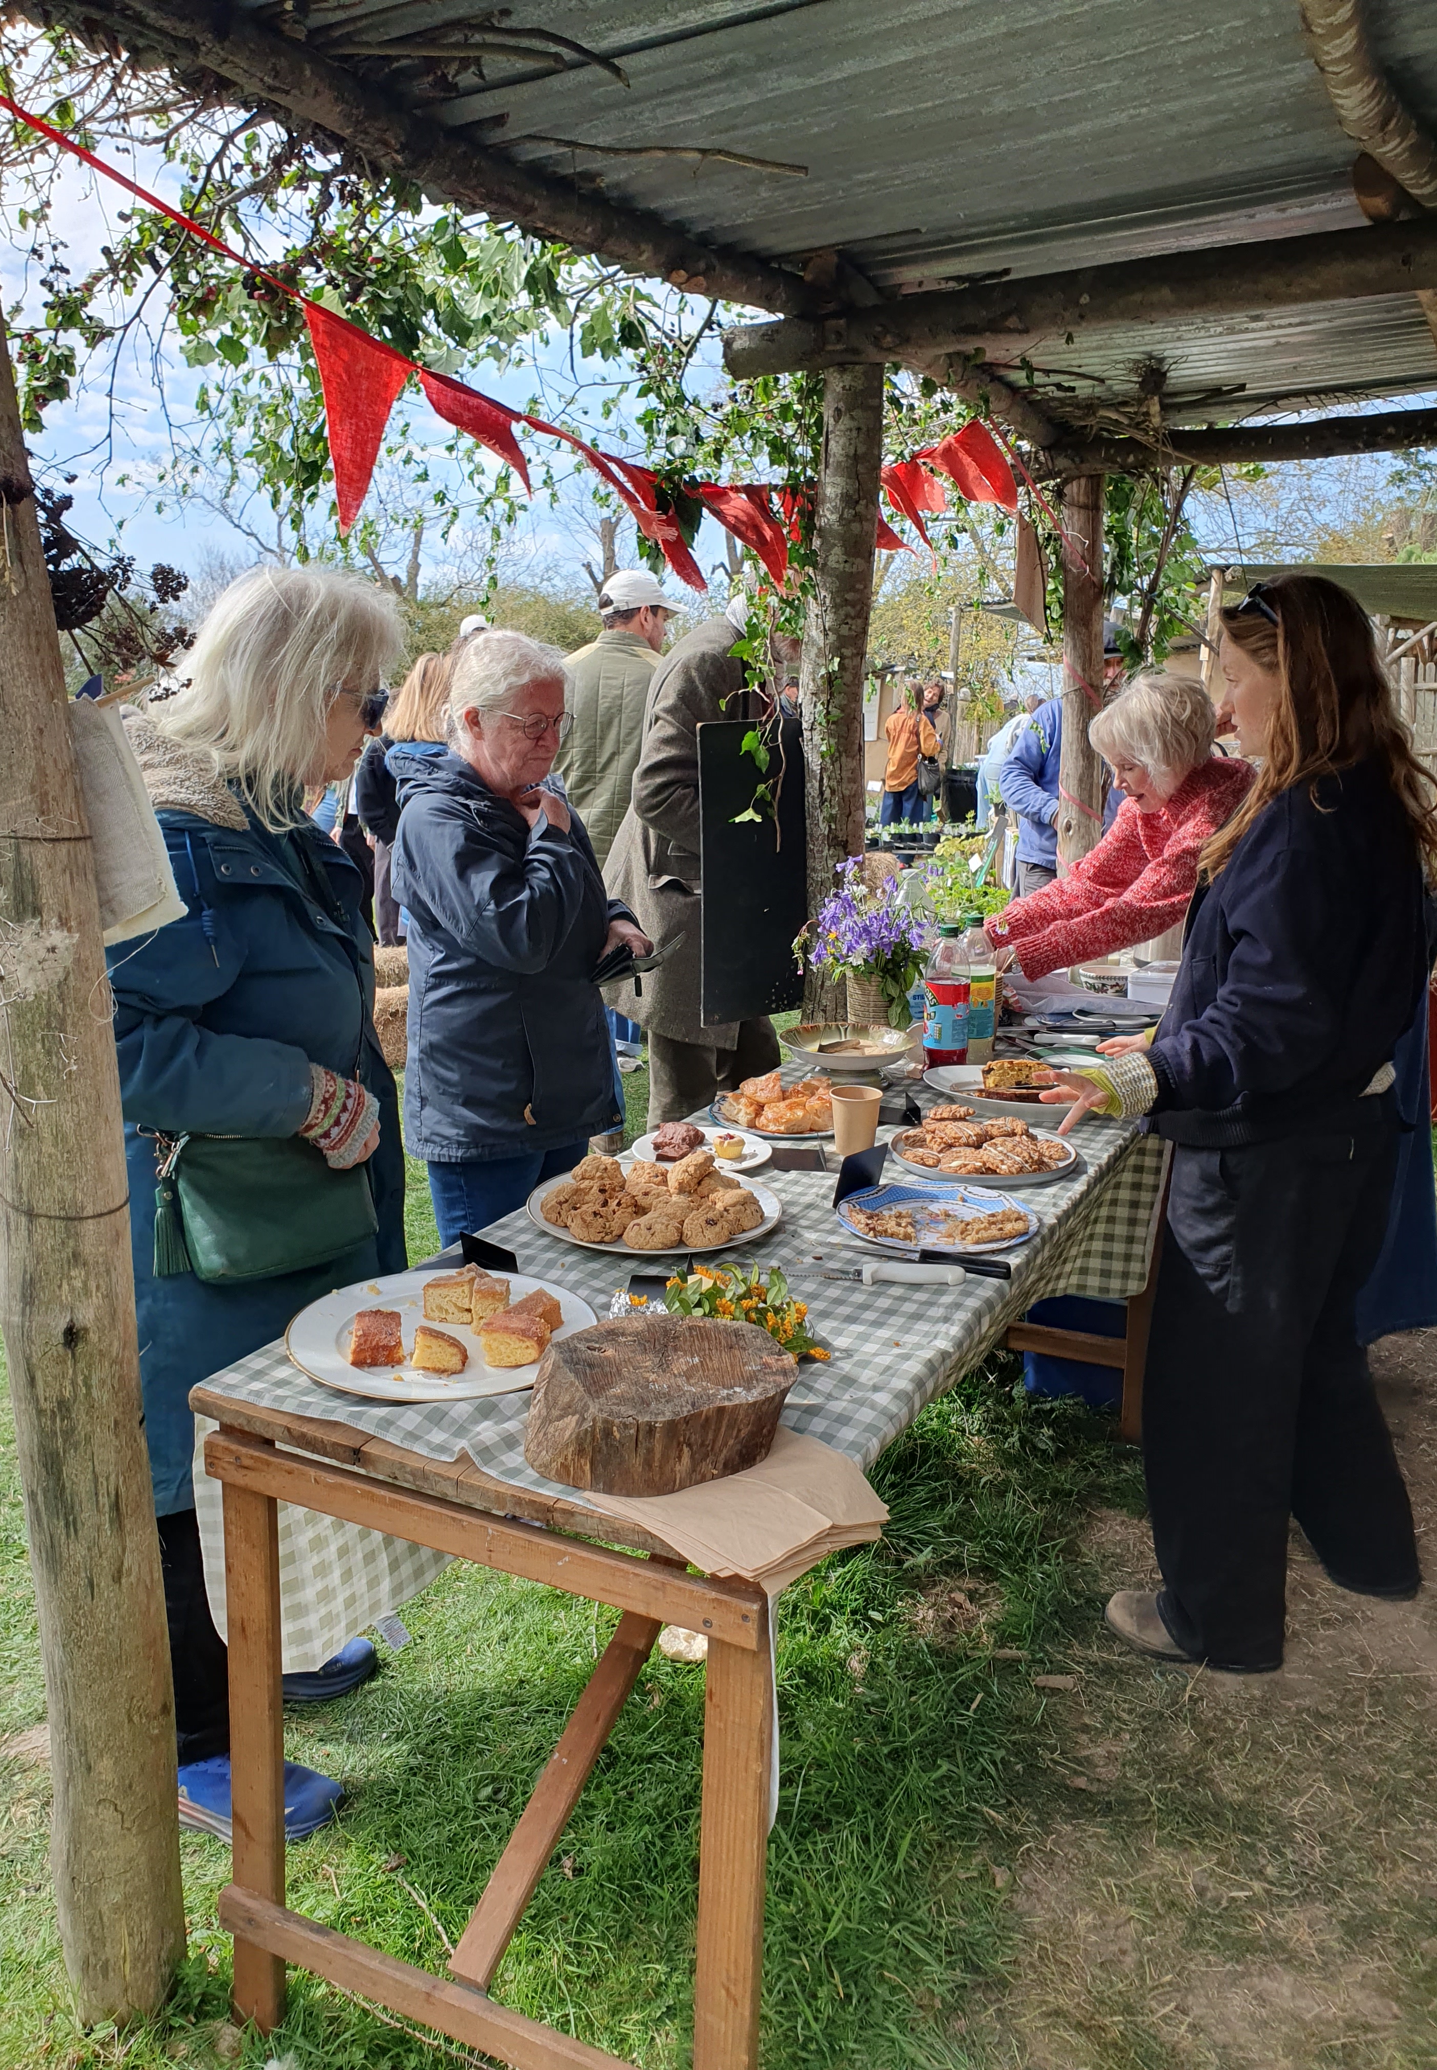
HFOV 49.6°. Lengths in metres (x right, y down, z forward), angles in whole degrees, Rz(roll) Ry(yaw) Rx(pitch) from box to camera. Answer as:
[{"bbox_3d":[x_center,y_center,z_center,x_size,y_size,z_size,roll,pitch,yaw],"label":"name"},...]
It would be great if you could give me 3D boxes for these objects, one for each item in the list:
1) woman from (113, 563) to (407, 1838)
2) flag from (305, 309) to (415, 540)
[{"bbox_3d":[-0.575,0.225,2.020,0.470,1.610,0.500,4,14,14],"label":"woman"},{"bbox_3d":[-0.402,-0.686,1.730,0.040,0.235,0.200,8,14,24],"label":"flag"}]

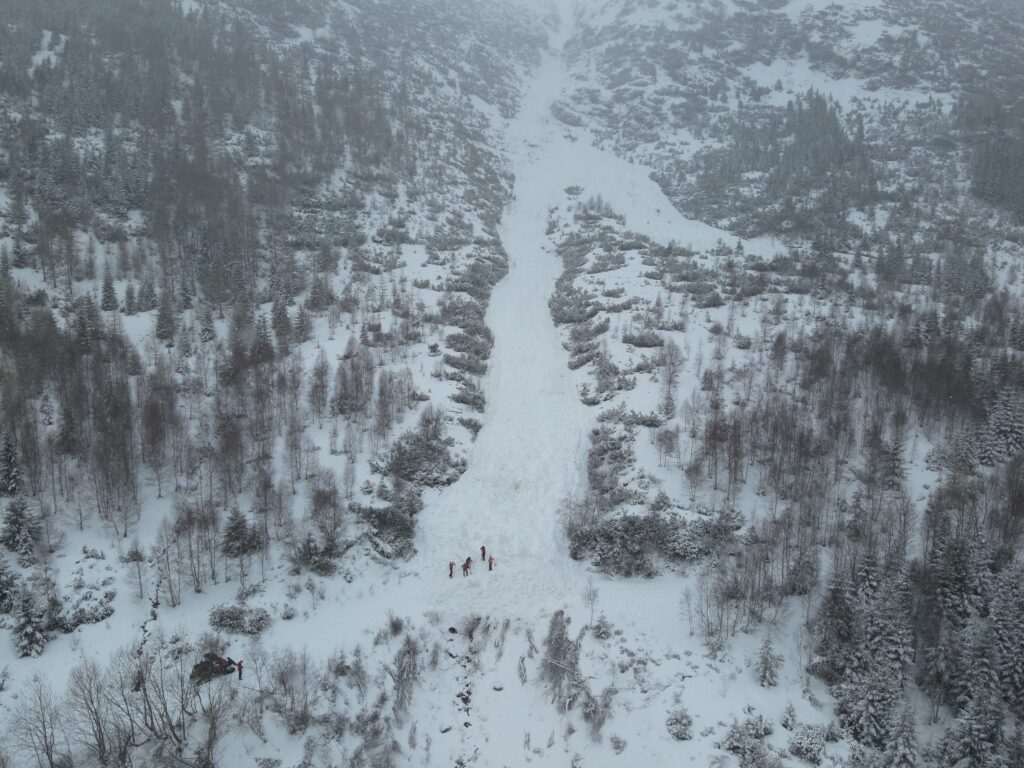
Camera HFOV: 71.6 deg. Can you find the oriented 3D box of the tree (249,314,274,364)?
[{"bbox_3d":[-47.500,-8.440,134.630,4.500,9.400,4.500,0,9,0],"label":"tree"}]

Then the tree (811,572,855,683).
[{"bbox_3d":[27.460,20.710,60.640,3.400,9.300,3.400,0,9,0],"label":"tree"}]

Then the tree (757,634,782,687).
[{"bbox_3d":[21.700,23.300,59.840,2.100,4.200,2.100,0,9,0],"label":"tree"}]

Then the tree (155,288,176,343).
[{"bbox_3d":[-71.040,-14.040,145.570,4.200,10.900,4.200,0,9,0],"label":"tree"}]

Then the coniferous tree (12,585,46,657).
[{"bbox_3d":[-42.650,20.990,62.760,2.900,6.100,2.900,0,9,0],"label":"coniferous tree"}]

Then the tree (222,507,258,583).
[{"bbox_3d":[-28.560,16.890,74.690,3.500,7.800,3.500,0,9,0],"label":"tree"}]

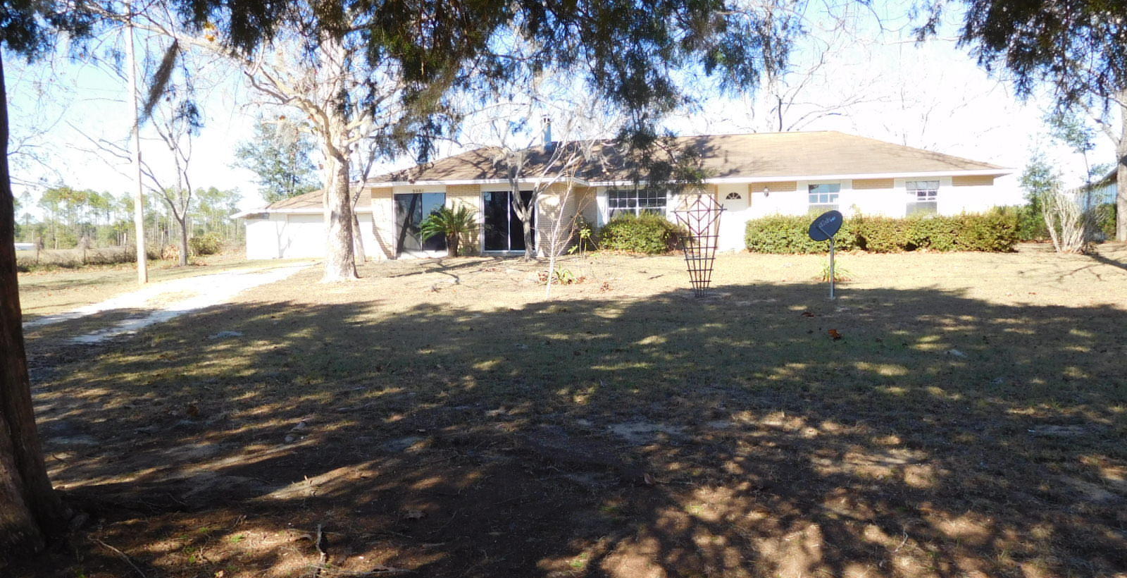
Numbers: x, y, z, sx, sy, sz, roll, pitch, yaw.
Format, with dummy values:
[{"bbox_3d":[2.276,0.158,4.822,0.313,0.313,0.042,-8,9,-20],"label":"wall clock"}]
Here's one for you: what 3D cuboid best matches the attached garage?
[{"bbox_3d":[-11.250,-3.460,41.460,7.800,3.700,7.200,0,3,14],"label":"attached garage"}]

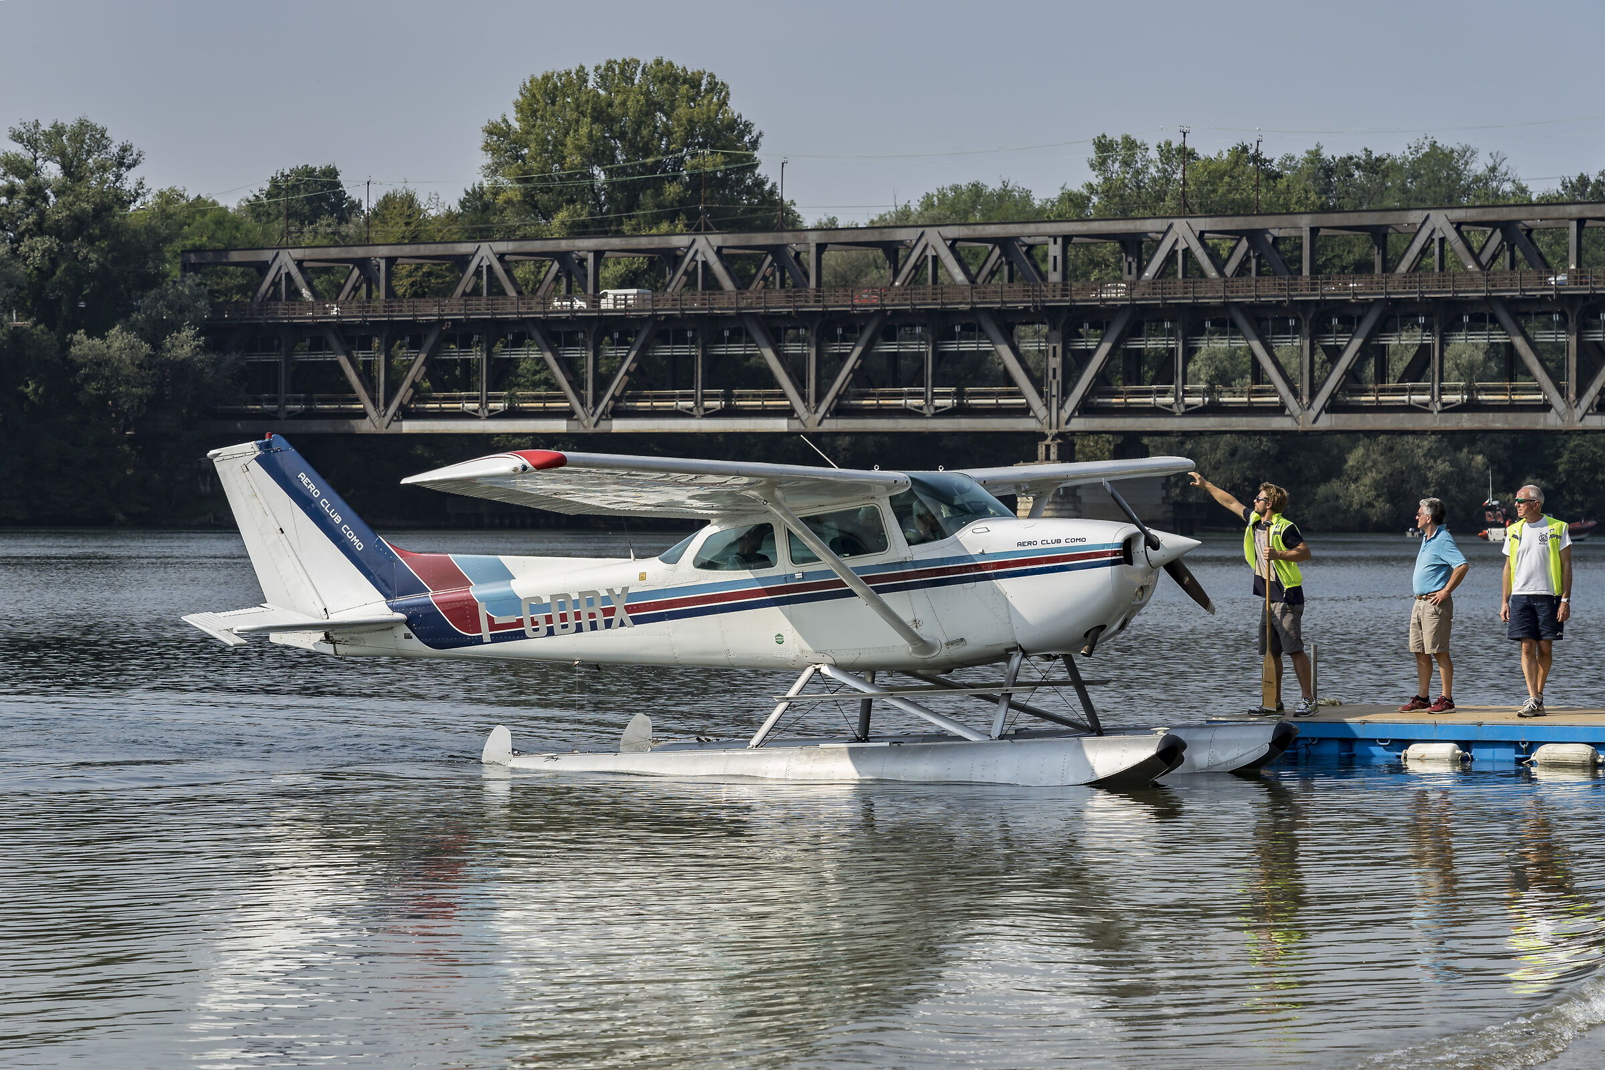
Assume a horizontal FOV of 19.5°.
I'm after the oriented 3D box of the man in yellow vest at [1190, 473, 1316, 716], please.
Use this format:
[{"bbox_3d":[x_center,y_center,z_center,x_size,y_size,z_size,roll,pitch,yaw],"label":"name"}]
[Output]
[{"bbox_3d":[3.443,0.456,35.800,0.850,1.870,0.600,1,1,40],"label":"man in yellow vest"}]

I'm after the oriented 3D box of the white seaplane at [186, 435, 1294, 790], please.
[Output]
[{"bbox_3d":[-0.772,0.510,34.600,8.400,3.250,11.000,-5,-2,27],"label":"white seaplane"}]

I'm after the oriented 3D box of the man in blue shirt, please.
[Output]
[{"bbox_3d":[4.924,0.546,36.400,0.400,1.690,0.520,0,1,-28],"label":"man in blue shirt"}]

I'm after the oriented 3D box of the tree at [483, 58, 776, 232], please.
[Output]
[{"bbox_3d":[-15.695,-26.400,420.000,26.500,33.000,26.000,0,0,0],"label":"tree"}]

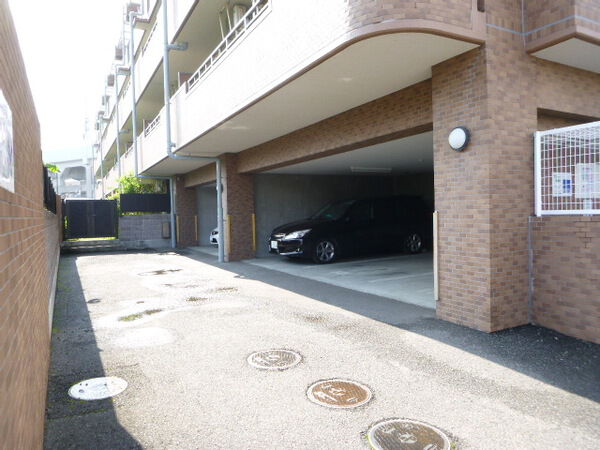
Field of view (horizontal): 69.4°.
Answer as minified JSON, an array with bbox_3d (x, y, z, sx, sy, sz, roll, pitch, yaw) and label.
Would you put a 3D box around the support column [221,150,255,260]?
[{"bbox_3d":[-1.728,-0.463,11.823,0.750,2.800,0.735,-2,1,-29],"label":"support column"}]

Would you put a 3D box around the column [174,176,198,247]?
[{"bbox_3d":[-4.516,-0.511,16.963,0.770,2.790,0.740,-2,1,-29],"label":"column"}]

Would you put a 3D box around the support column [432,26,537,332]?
[{"bbox_3d":[2.075,-0.422,4.879,0.790,3.007,0.735,-2,1,-29],"label":"support column"}]

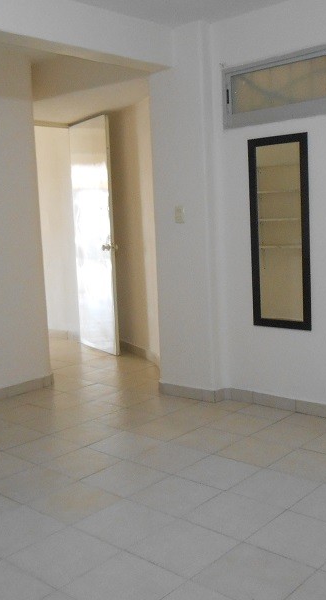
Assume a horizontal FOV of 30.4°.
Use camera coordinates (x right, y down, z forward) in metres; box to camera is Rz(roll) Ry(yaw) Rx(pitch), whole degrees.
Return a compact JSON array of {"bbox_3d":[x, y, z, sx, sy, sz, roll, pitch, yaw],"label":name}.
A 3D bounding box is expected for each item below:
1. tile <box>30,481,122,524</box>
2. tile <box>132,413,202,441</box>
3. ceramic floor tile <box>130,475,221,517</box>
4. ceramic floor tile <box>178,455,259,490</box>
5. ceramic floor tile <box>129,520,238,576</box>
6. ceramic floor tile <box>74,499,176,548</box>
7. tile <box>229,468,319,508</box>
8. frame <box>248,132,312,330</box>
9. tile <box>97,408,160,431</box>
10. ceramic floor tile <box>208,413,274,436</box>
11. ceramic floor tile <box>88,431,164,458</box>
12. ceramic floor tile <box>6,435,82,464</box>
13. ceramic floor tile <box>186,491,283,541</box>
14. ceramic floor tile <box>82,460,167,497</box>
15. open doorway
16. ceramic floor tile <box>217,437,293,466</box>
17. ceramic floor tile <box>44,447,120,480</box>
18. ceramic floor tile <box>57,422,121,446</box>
[{"bbox_3d":[-0.385,0.879,2.620,0.306,0.010,0.306,4,9,41],"label":"tile"},{"bbox_3d":[0.004,0.744,3.450,0.302,0.010,0.302,4,9,41],"label":"tile"},{"bbox_3d":[0.053,0.857,2.646,0.306,0.010,0.306,4,9,41],"label":"ceramic floor tile"},{"bbox_3d":[0.264,0.809,2.825,0.302,0.010,0.302,4,9,41],"label":"ceramic floor tile"},{"bbox_3d":[0.076,0.889,2.169,0.304,0.009,0.304,3,9,42],"label":"ceramic floor tile"},{"bbox_3d":[-0.149,0.902,2.434,0.313,0.010,0.313,3,9,42],"label":"ceramic floor tile"},{"bbox_3d":[0.483,0.818,2.620,0.304,0.009,0.304,3,9,42],"label":"tile"},{"bbox_3d":[0.716,-0.401,3.661,0.406,1.156,0.025,3,9,42],"label":"frame"},{"bbox_3d":[-0.230,0.739,3.723,0.306,0.010,0.306,4,9,41],"label":"tile"},{"bbox_3d":[0.441,0.731,3.543,0.306,0.010,0.306,4,9,41],"label":"ceramic floor tile"},{"bbox_3d":[-0.197,0.801,3.317,0.313,0.010,0.313,3,9,42],"label":"ceramic floor tile"},{"bbox_3d":[-0.650,0.824,3.295,0.313,0.010,0.313,3,9,42],"label":"ceramic floor tile"},{"bbox_3d":[0.285,0.860,2.402,0.302,0.010,0.302,4,9,41],"label":"ceramic floor tile"},{"bbox_3d":[-0.177,0.833,2.793,0.302,0.010,0.302,4,9,41],"label":"ceramic floor tile"},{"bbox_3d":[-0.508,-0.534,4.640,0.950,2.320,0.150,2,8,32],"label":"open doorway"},{"bbox_3d":[0.486,0.793,3.127,0.313,0.010,0.313,3,9,42],"label":"ceramic floor tile"},{"bbox_3d":[-0.410,0.838,3.083,0.313,0.010,0.313,3,9,42],"label":"ceramic floor tile"},{"bbox_3d":[-0.428,0.767,3.435,0.304,0.009,0.304,3,9,42],"label":"ceramic floor tile"}]

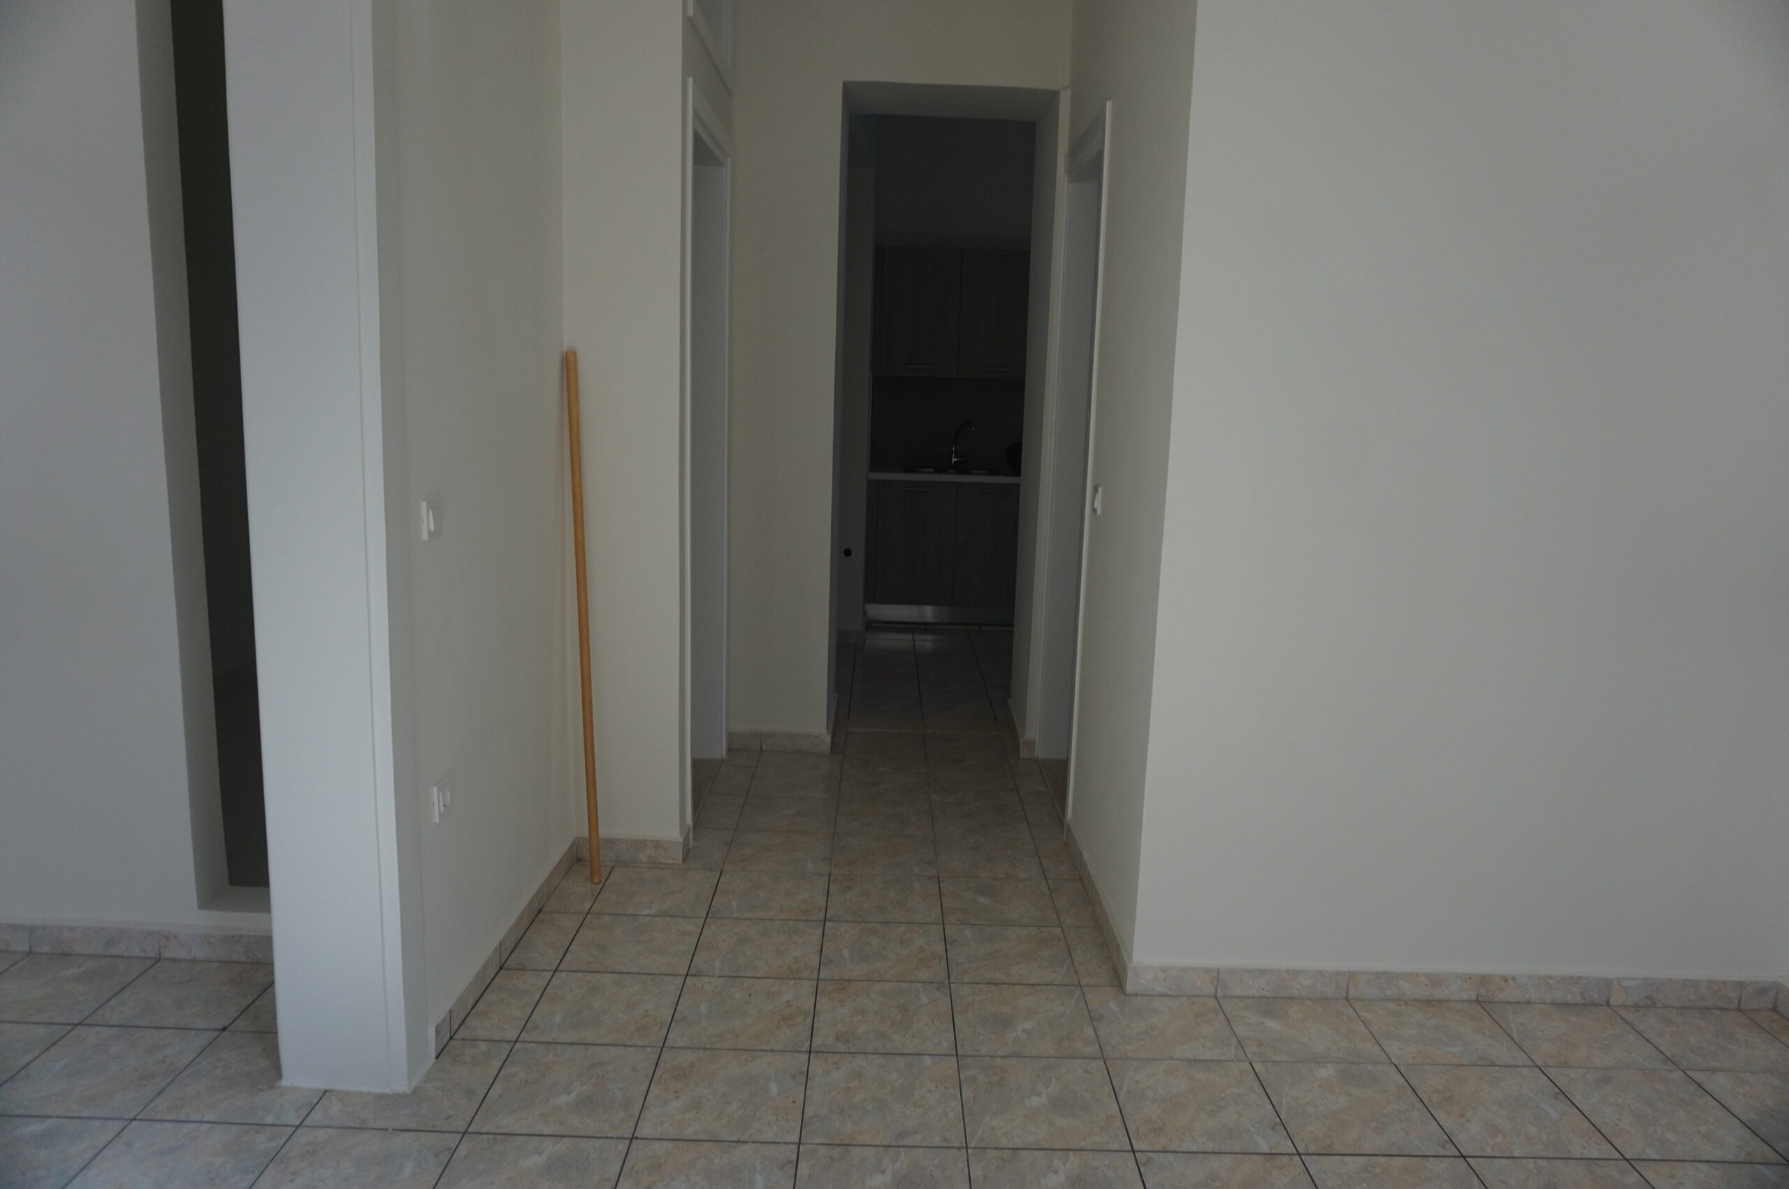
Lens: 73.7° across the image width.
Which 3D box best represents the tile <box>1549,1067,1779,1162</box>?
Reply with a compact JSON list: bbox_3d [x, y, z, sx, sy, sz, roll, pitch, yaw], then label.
[{"bbox_3d":[1.623,1.113,2.510,0.326,0.010,0.326,2,10,-1],"label":"tile"}]

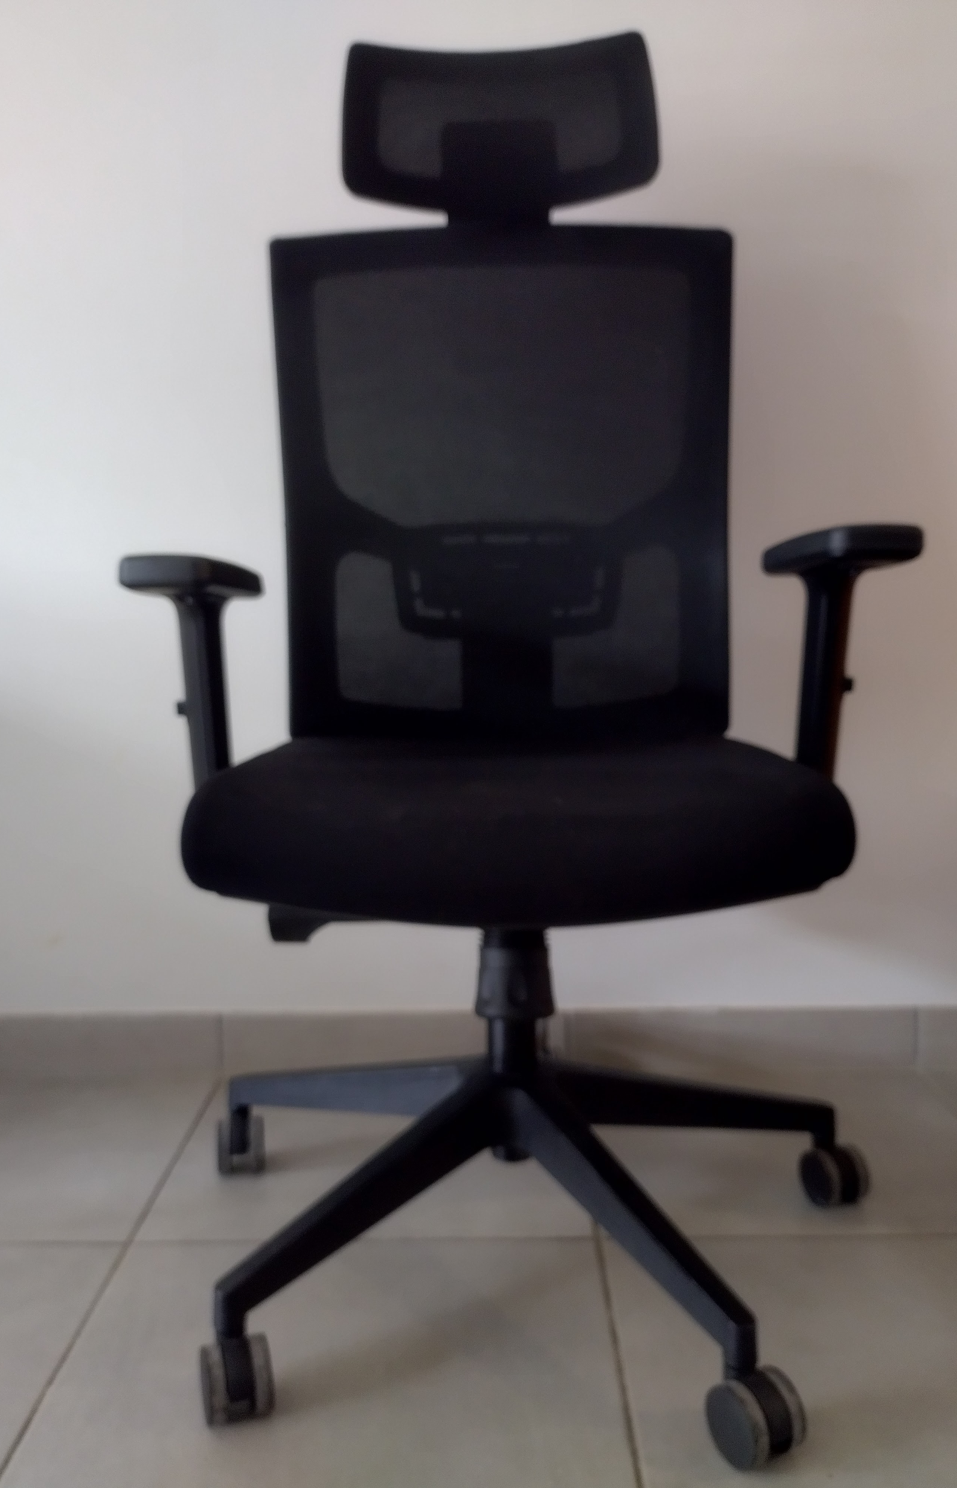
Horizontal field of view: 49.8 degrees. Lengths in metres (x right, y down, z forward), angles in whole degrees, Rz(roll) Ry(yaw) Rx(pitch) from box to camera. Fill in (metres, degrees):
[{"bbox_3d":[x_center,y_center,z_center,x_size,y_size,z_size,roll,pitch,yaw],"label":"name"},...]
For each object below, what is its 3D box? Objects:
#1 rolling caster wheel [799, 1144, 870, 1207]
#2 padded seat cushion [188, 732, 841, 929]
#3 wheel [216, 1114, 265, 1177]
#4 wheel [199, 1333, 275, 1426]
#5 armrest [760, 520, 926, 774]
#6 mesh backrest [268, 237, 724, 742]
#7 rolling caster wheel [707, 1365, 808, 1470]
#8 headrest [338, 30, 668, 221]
[{"bbox_3d":[0.359,0.435,1.042,0.048,0.054,0.056,-2,7,-9],"label":"rolling caster wheel"},{"bbox_3d":[0.027,0.055,0.918,0.490,0.092,0.470,-1,7,0],"label":"padded seat cushion"},{"bbox_3d":[-0.257,0.436,1.117,0.048,0.054,0.056,-2,7,-10],"label":"wheel"},{"bbox_3d":[-0.181,0.475,0.773,0.048,0.054,0.056,-2,7,-10],"label":"wheel"},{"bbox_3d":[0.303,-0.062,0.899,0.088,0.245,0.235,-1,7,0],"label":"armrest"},{"bbox_3d":[0.026,-0.270,1.101,0.477,0.545,0.095,-1,2,0],"label":"mesh backrest"},{"bbox_3d":[0.195,0.475,0.728,0.048,0.054,0.056,-4,7,-24],"label":"rolling caster wheel"},{"bbox_3d":[0.020,-0.622,1.054,0.320,0.175,0.090,-1,7,0],"label":"headrest"}]

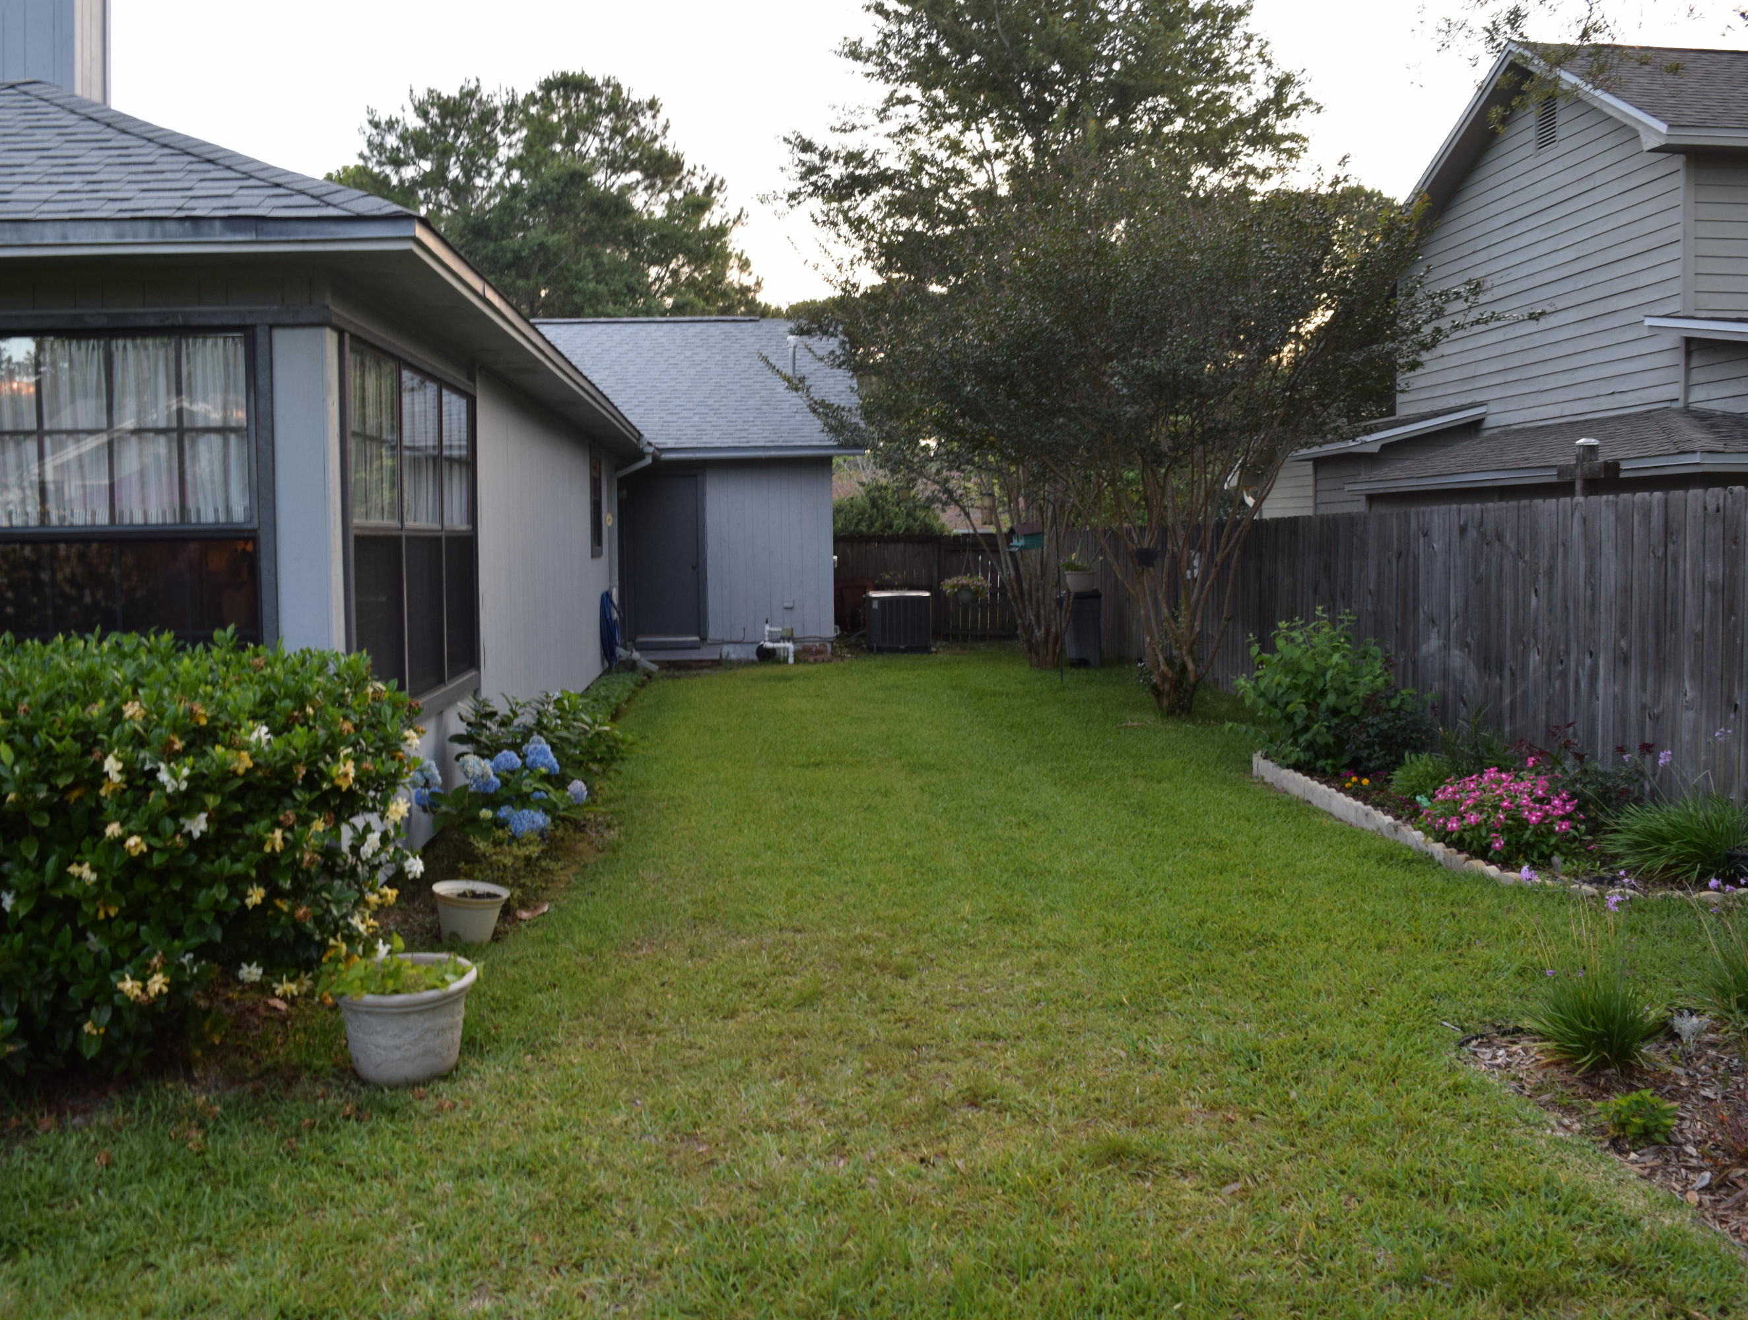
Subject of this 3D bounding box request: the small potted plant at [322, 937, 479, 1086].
[{"bbox_3d":[-1.416,1.051,4.450,0.440,0.350,0.420,0,4,0],"label":"small potted plant"}]

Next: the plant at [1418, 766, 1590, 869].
[{"bbox_3d":[3.057,0.713,7.200,0.770,0.420,0.700,0,4,0],"label":"plant"}]

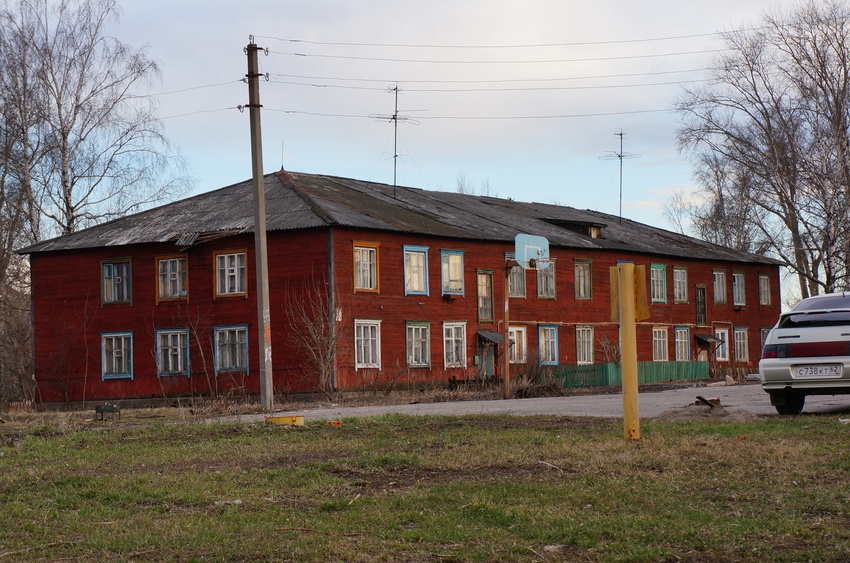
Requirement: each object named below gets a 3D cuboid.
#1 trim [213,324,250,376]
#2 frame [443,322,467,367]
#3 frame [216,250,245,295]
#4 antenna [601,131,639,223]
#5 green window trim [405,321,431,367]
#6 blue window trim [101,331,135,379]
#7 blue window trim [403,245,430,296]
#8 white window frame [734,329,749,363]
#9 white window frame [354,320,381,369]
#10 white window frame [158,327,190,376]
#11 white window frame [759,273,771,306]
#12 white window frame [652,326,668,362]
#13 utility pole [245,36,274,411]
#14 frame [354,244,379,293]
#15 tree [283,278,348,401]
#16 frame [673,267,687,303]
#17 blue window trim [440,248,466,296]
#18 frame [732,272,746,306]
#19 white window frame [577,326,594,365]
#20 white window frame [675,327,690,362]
[{"bbox_3d":[-6.802,2.436,64.561,1.540,1.770,0.130,-4,-3,33],"label":"trim"},{"bbox_3d":[1.139,2.386,68.889,0.140,1.750,1.552,-4,-4,33],"label":"frame"},{"bbox_3d":[-6.866,-0.265,64.967,1.516,1.732,0.140,-4,-4,33],"label":"frame"},{"bbox_3d":[9.754,-5.217,91.694,1.850,4.710,1.100,-2,-3,16],"label":"antenna"},{"bbox_3d":[-0.211,2.314,66.819,0.140,1.698,1.523,-4,-4,33],"label":"green window trim"},{"bbox_3d":[-11.334,2.757,67.785,1.600,1.787,0.140,-4,-4,33],"label":"blue window trim"},{"bbox_3d":[-0.253,-0.373,65.784,0.130,1.760,1.680,-4,-3,33],"label":"blue window trim"},{"bbox_3d":[15.792,3.193,91.705,0.150,1.680,1.420,-3,-3,33],"label":"white window frame"},{"bbox_3d":[-1.899,2.185,62.956,0.130,1.740,1.600,-4,-3,33],"label":"white window frame"},{"bbox_3d":[-9.043,2.587,65.992,1.550,1.740,0.130,-4,-3,33],"label":"white window frame"},{"bbox_3d":[17.274,0.434,93.144,0.130,1.610,1.500,-4,-3,33],"label":"white window frame"},{"bbox_3d":[10.626,2.817,82.503,0.130,1.530,1.580,-4,-3,33],"label":"white window frame"},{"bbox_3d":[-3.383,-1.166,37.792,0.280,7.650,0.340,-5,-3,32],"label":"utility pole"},{"bbox_3d":[-2.024,-0.485,64.312,0.140,1.816,1.530,-4,-4,33],"label":"frame"},{"bbox_3d":[-3.533,1.871,59.300,2.100,3.940,2.000,-2,-3,0],"label":"tree"},{"bbox_3d":[11.958,0.150,86.186,0.150,1.700,1.420,-3,-3,33],"label":"frame"},{"bbox_3d":[1.051,-0.323,69.760,0.150,1.740,1.530,-3,-3,33],"label":"blue window trim"},{"bbox_3d":[15.715,0.400,91.837,0.150,1.680,1.420,-3,-3,33],"label":"frame"},{"bbox_3d":[6.774,2.689,77.525,0.140,1.666,1.508,-4,-4,33],"label":"white window frame"},{"bbox_3d":[12.010,2.914,85.554,0.140,1.620,1.548,-4,-4,33],"label":"white window frame"}]

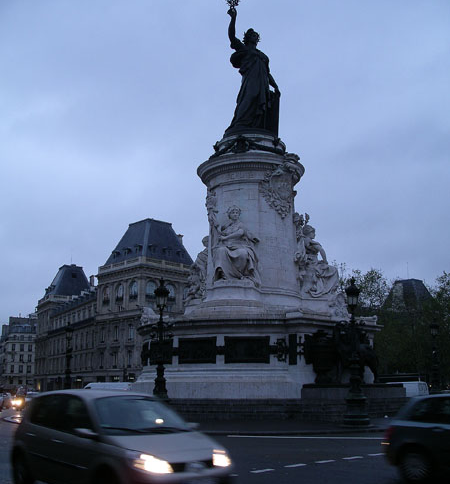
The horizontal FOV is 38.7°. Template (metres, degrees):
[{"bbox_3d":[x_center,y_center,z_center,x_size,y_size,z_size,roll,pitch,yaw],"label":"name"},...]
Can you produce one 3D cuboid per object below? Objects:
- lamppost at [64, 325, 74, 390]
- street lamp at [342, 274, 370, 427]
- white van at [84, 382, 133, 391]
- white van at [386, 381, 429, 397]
[{"bbox_3d":[-10.935,8.716,45.189,0.850,5.900,0.850,0,-13,0],"label":"lamppost"},{"bbox_3d":[5.156,4.327,25.574,1.150,5.850,1.150,0,-13,0],"label":"street lamp"},{"bbox_3d":[-10.366,13.154,55.465,5.100,2.150,1.950,2,-13,-8],"label":"white van"},{"bbox_3d":[12.200,11.263,47.076,5.100,2.150,1.950,-11,-17,40],"label":"white van"}]

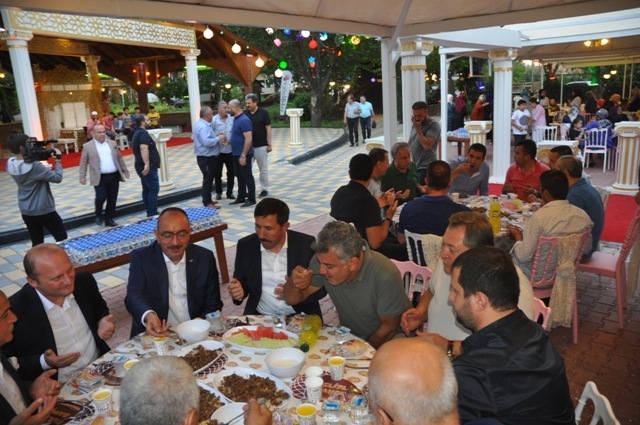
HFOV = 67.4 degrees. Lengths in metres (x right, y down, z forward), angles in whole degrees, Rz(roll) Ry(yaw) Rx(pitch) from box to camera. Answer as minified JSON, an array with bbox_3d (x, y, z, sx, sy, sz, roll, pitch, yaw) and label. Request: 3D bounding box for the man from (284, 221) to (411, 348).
[{"bbox_3d":[0.188,0.636,2.191,0.580,1.220,0.800,9,18,41],"label":"man"}]

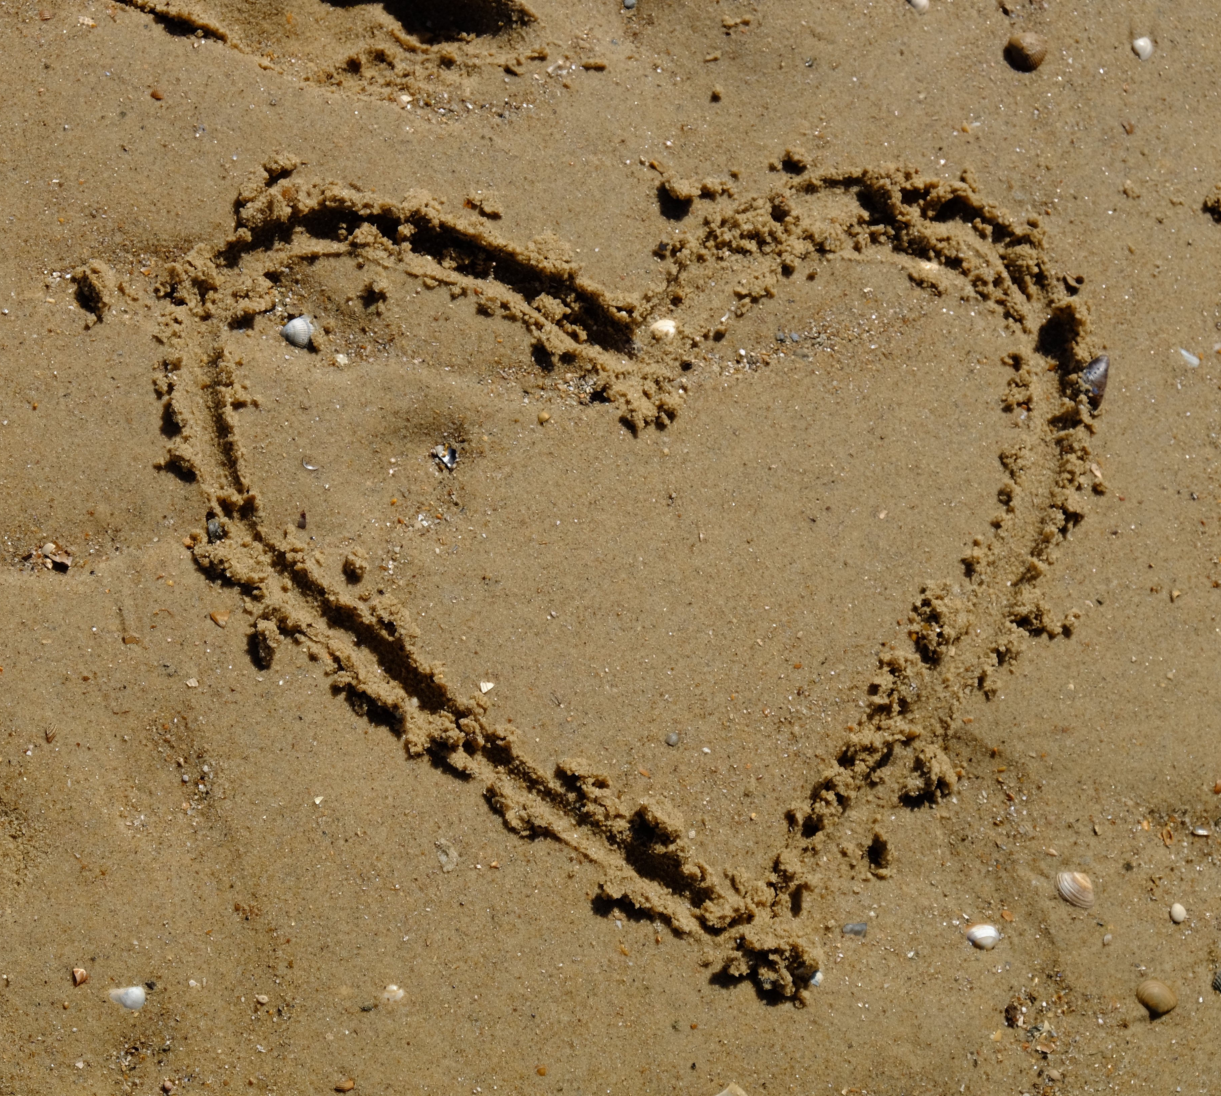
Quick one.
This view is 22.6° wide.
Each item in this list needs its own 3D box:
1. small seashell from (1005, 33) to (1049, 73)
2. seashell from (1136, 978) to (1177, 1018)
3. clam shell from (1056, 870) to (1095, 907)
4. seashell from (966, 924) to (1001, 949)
[{"bbox_3d":[0.233,-0.277,1.712,0.026,0.010,0.024,-19,68,-8],"label":"small seashell"},{"bbox_3d":[0.268,0.220,1.501,0.020,0.009,0.017,22,69,9],"label":"seashell"},{"bbox_3d":[0.231,0.170,1.524,0.017,0.007,0.023,-42,73,-16],"label":"clam shell"},{"bbox_3d":[0.185,0.192,1.515,0.017,0.007,0.013,5,67,2],"label":"seashell"}]

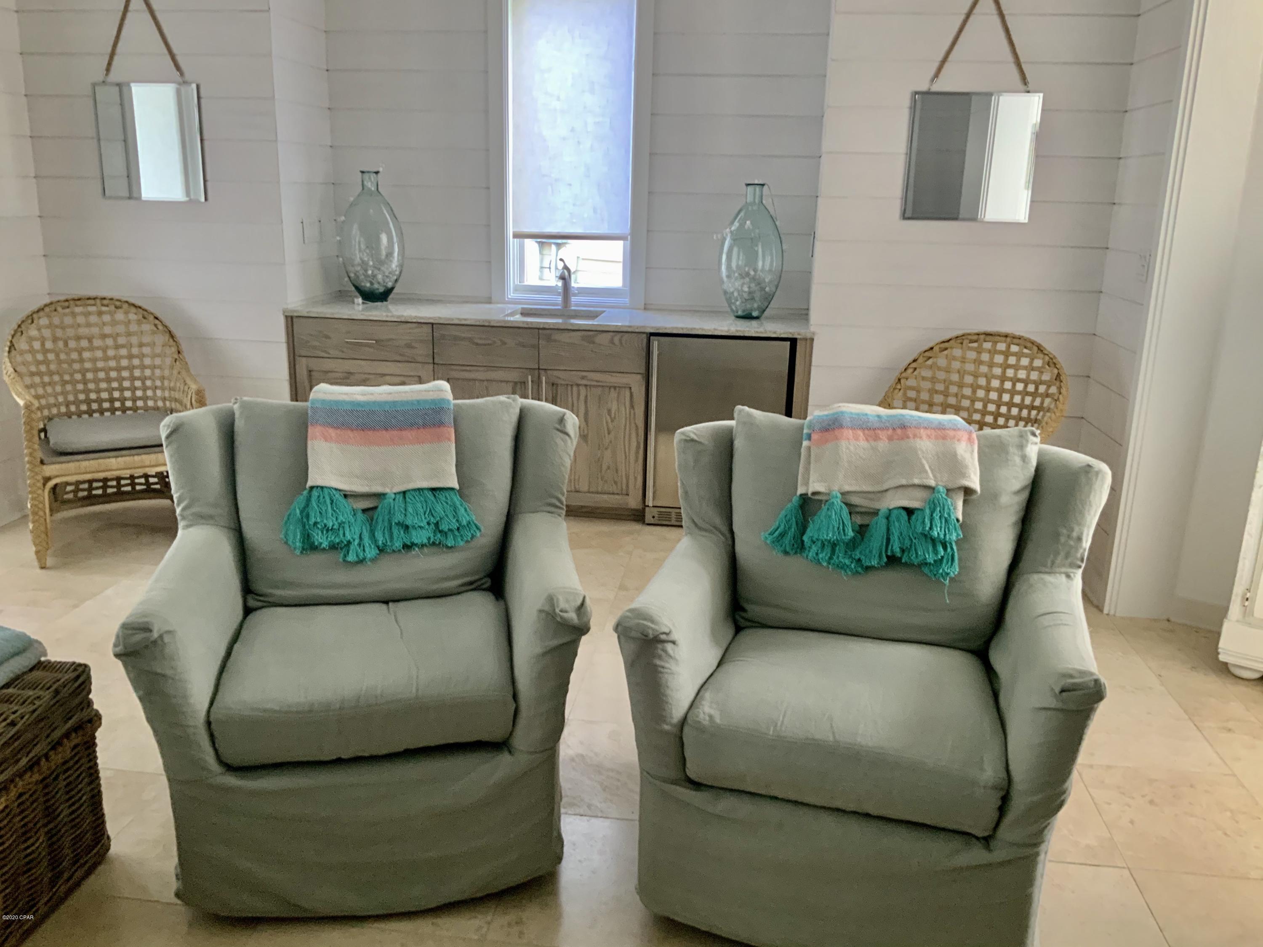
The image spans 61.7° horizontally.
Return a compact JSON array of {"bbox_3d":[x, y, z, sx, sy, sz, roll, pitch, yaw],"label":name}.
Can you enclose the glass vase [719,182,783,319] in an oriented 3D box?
[{"bbox_3d":[0.540,-0.992,4.725,0.290,0.583,0.290,3,15,7],"label":"glass vase"}]

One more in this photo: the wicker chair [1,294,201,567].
[{"bbox_3d":[-2.082,-0.184,4.226,0.630,0.950,0.640,-6,17,-27],"label":"wicker chair"}]

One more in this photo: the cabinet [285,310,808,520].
[{"bbox_3d":[-0.352,-0.295,4.920,2.290,0.889,0.600,3,15,7],"label":"cabinet"}]

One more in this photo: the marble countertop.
[{"bbox_3d":[-0.344,-0.719,4.795,2.290,0.028,0.630,3,15,7],"label":"marble countertop"}]

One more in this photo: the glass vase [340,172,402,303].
[{"bbox_3d":[-1.199,-1.102,4.948,0.298,0.590,0.298,3,15,7],"label":"glass vase"}]

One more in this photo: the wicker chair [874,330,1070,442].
[{"bbox_3d":[1.185,-0.028,3.968,0.630,0.950,0.640,14,19,38],"label":"wicker chair"}]

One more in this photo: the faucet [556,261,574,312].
[{"bbox_3d":[-0.312,-0.865,4.862,0.060,0.225,0.190,3,15,7],"label":"faucet"}]

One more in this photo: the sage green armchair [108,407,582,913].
[{"bbox_3d":[-0.600,0.342,2.484,0.900,0.920,0.910,-1,15,-11],"label":"sage green armchair"}]

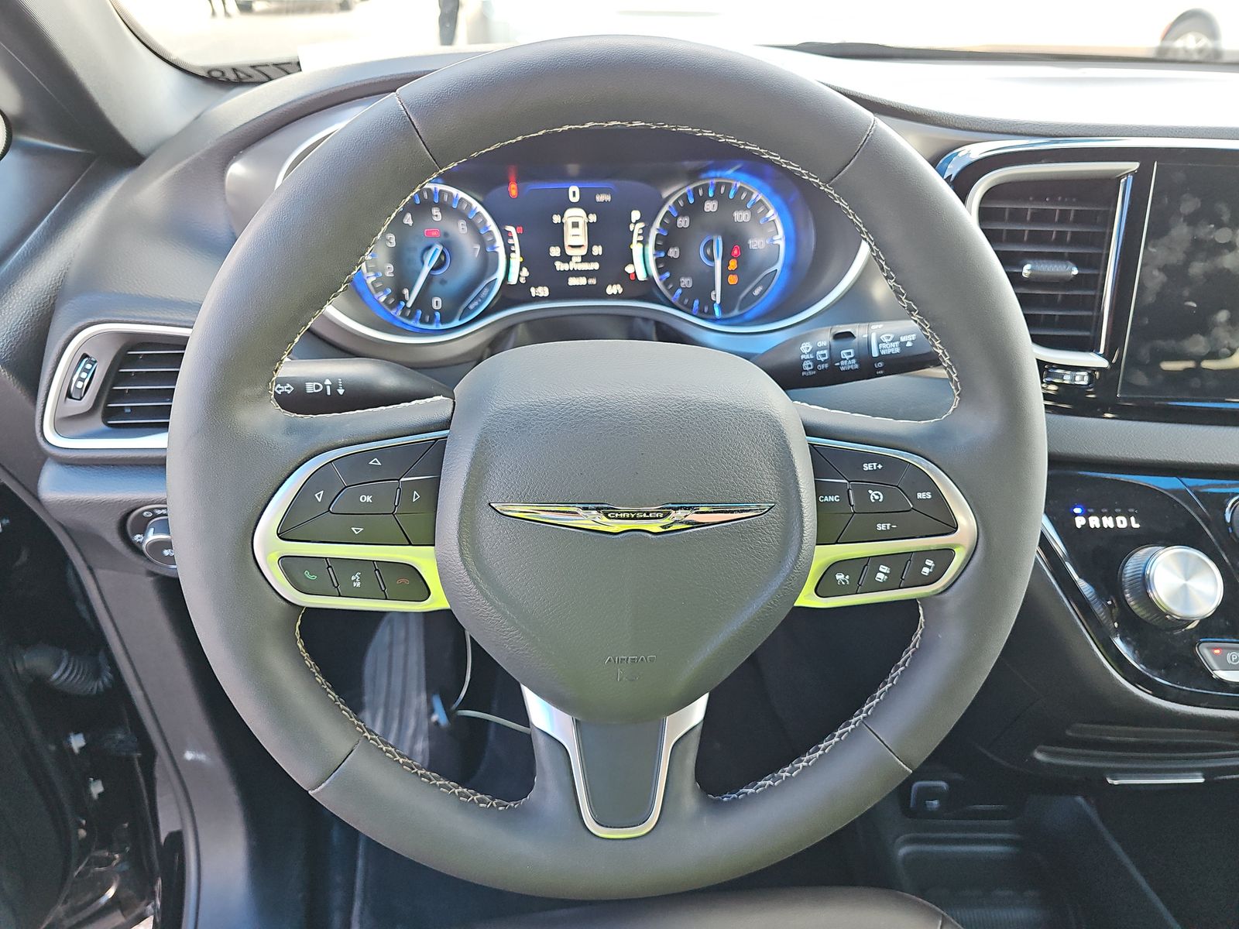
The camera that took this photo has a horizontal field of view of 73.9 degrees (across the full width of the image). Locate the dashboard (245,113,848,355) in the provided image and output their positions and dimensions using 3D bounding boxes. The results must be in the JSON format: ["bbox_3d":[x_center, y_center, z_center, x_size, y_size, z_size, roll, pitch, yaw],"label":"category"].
[{"bbox_3d":[-0.040,-0.162,0.570,0.435,0.165,0.100,0,12,-7],"label":"dashboard"}]

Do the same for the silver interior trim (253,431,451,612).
[{"bbox_3d":[-0.113,0.024,0.350,0.082,0.078,0.022,0,11,-7],"label":"silver interior trim"}]

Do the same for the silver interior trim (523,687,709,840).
[{"bbox_3d":[-0.001,0.138,0.389,0.088,0.080,0.022,0,11,-7],"label":"silver interior trim"}]

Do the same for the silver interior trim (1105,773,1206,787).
[{"bbox_3d":[0.400,0.235,0.615,0.080,0.009,0.012,-1,32,-7],"label":"silver interior trim"}]

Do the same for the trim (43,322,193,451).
[{"bbox_3d":[-0.294,-0.049,0.518,0.125,0.079,0.032,-1,12,-14],"label":"trim"}]

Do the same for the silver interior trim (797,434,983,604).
[{"bbox_3d":[0.122,0.027,0.378,0.082,0.078,0.022,0,11,-7],"label":"silver interior trim"}]

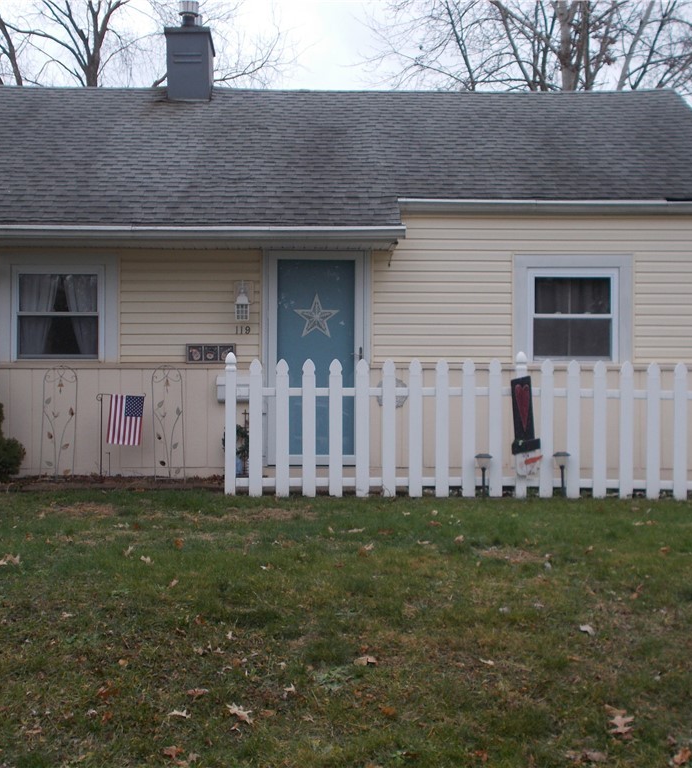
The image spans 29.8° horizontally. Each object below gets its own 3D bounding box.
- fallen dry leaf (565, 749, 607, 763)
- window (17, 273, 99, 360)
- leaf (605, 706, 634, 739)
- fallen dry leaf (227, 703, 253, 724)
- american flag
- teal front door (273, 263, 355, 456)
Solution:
[{"bbox_3d":[0.786,1.219,4.270,0.137,0.030,0.100,0,0,-2],"label":"fallen dry leaf"},{"bbox_3d":[-2.739,-0.657,12.400,0.840,0.870,0.090,0,-1,-2],"label":"window"},{"bbox_3d":[0.971,1.202,4.620,0.110,0.050,0.140,0,0,-2],"label":"leaf"},{"bbox_3d":[-0.383,1.195,4.720,0.105,0.045,0.100,0,0,-2],"label":"fallen dry leaf"},{"bbox_3d":[-2.033,0.337,12.000,0.330,0.470,0.030,0,0,-2],"label":"american flag"},{"bbox_3d":[-0.291,-0.250,12.400,0.820,1.940,0.070,0,0,-2],"label":"teal front door"}]

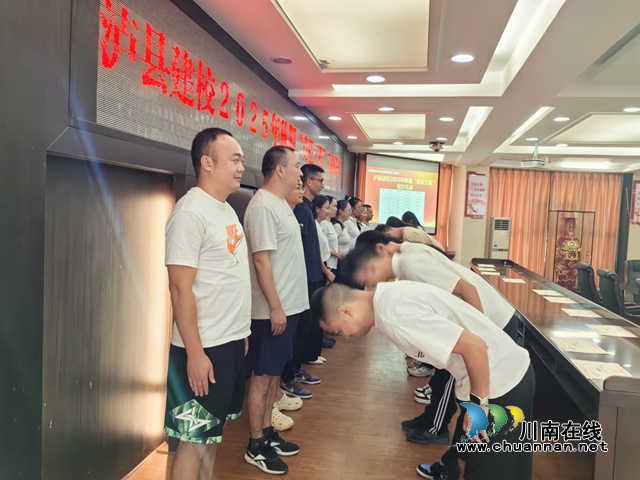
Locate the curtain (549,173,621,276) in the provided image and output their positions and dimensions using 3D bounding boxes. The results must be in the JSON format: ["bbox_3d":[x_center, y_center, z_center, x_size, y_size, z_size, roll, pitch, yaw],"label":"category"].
[{"bbox_3d":[5.244,-0.149,10.004,1.285,2.415,0.150,3,3,11],"label":"curtain"}]

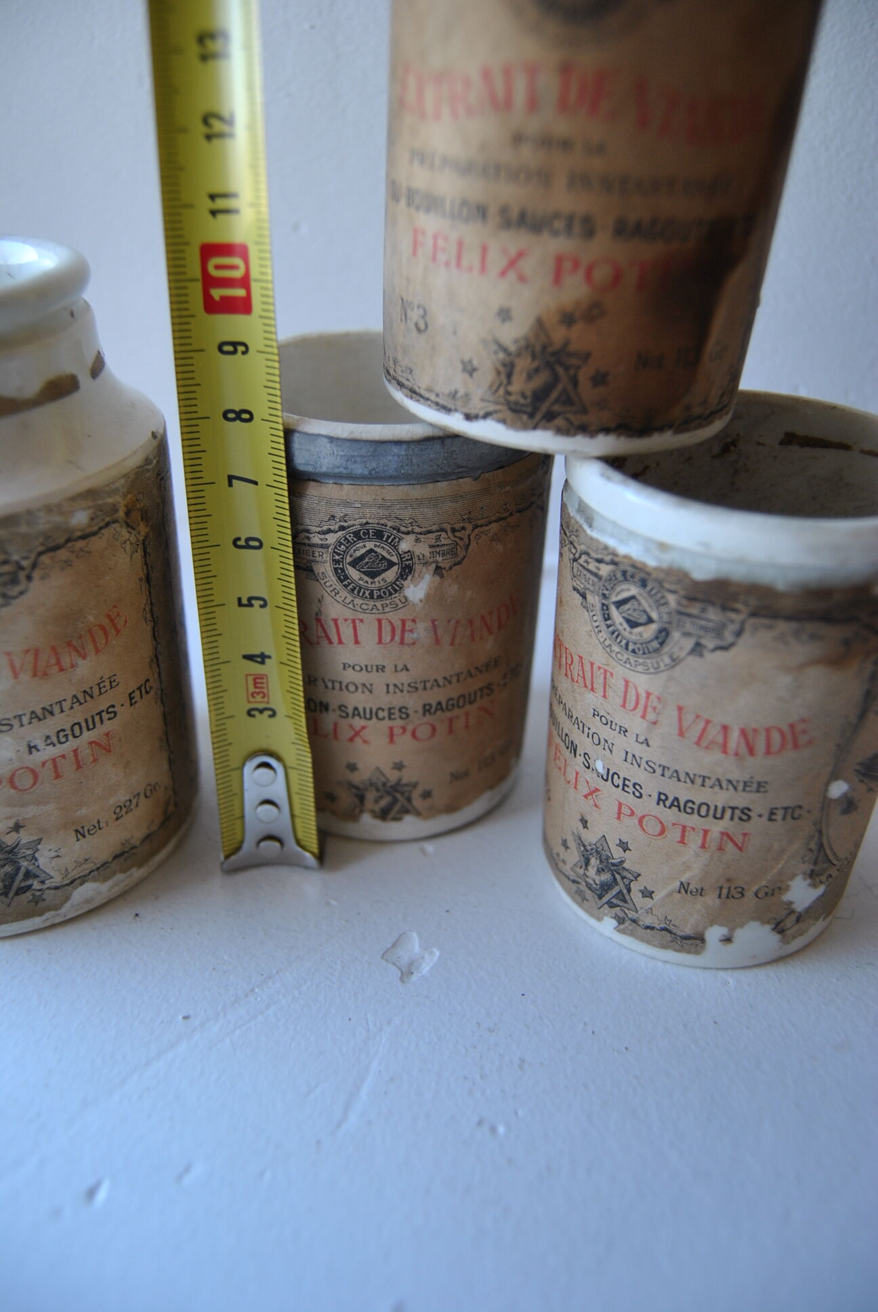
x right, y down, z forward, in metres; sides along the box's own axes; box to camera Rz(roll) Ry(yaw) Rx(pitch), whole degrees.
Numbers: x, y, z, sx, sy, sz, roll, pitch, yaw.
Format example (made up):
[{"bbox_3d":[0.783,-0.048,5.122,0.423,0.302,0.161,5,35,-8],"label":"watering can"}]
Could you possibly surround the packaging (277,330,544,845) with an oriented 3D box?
[{"bbox_3d":[-0.010,-0.013,0.193,0.059,0.080,0.059,1,32,0],"label":"packaging"}]

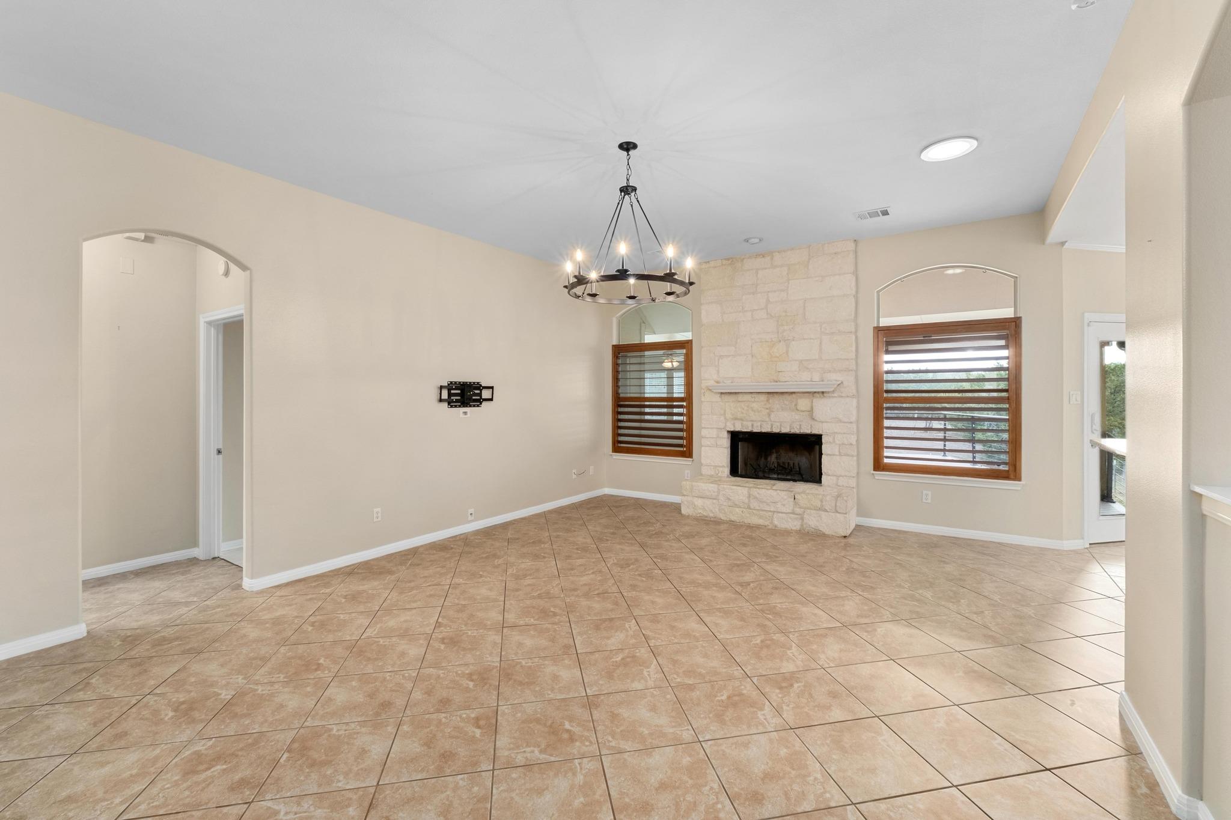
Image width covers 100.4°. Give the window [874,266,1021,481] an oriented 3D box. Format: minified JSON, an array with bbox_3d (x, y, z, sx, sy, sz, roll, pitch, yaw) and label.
[{"bbox_3d":[3.229,-0.380,5.057,1.225,2.066,0.110,0,1,33],"label":"window"}]

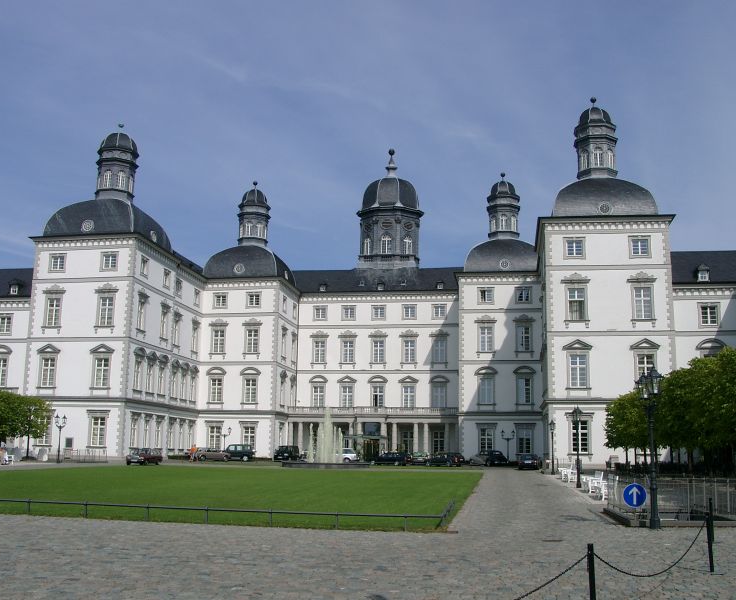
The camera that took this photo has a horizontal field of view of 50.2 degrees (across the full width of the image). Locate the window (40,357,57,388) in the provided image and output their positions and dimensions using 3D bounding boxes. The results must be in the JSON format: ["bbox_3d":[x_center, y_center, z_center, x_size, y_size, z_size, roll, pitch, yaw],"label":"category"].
[{"bbox_3d":[-32.735,7.454,80.512,1.703,3.130,0.250,-1,-11,9],"label":"window"}]

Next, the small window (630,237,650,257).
[{"bbox_3d":[25.210,-4.880,72.697,1.684,1.827,0.300,-1,-11,9],"label":"small window"}]

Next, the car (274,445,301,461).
[{"bbox_3d":[-9.049,17.207,88.000,1.820,1.720,4.500,-2,-12,13],"label":"car"}]

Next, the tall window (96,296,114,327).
[{"bbox_3d":[-25.782,1.131,77.266,1.887,3.012,0.300,-1,-11,9],"label":"tall window"}]

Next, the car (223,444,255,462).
[{"bbox_3d":[-14.799,17.072,87.566,4.250,1.850,1.850,-1,-11,9],"label":"car"}]

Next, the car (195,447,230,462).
[{"bbox_3d":[-17.096,17.162,87.139,4.100,1.420,1.740,-1,-11,9],"label":"car"}]

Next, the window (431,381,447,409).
[{"bbox_3d":[9.299,12.641,102.775,1.836,3.294,0.300,-1,-11,9],"label":"window"}]

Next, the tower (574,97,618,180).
[{"bbox_3d":[23.565,-16.743,81.236,4.234,8.998,4.234,-1,-11,9],"label":"tower"}]

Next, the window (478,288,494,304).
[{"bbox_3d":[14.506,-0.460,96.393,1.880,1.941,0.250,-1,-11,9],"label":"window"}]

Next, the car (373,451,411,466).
[{"bbox_3d":[2.332,18.001,89.144,4.600,1.470,1.780,-5,-13,26],"label":"car"}]

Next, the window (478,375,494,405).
[{"bbox_3d":[13.851,10.540,91.774,1.778,3.318,0.300,-1,-11,9],"label":"window"}]

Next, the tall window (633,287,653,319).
[{"bbox_3d":[25.169,0.343,71.855,1.711,3.119,0.250,-1,-11,9],"label":"tall window"}]

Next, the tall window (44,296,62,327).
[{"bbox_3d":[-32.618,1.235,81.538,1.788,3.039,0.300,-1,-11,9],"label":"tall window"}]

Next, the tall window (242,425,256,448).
[{"bbox_3d":[-14.787,17.127,98.055,1.648,2.906,0.300,-1,-11,9],"label":"tall window"}]

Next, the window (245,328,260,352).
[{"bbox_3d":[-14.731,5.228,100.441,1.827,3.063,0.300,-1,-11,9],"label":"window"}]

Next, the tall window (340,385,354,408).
[{"bbox_3d":[-2.708,12.651,103.284,1.895,3.075,0.300,-1,-11,9],"label":"tall window"}]

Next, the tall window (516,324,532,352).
[{"bbox_3d":[18.302,4.541,91.722,1.730,3.141,0.300,-1,-12,8],"label":"tall window"}]

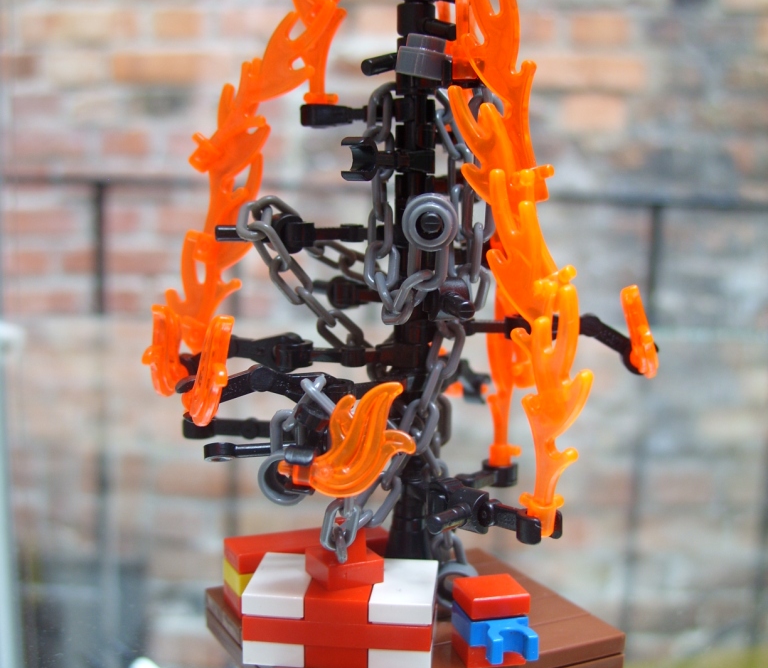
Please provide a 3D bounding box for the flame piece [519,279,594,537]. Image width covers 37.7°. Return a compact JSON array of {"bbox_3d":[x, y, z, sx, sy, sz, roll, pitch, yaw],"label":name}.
[{"bbox_3d":[0.022,0.009,0.142,0.010,0.033,0.005,1,8,0],"label":"flame piece"}]

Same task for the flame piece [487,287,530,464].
[{"bbox_3d":[0.019,0.007,0.178,0.009,0.032,0.005,7,10,36],"label":"flame piece"}]

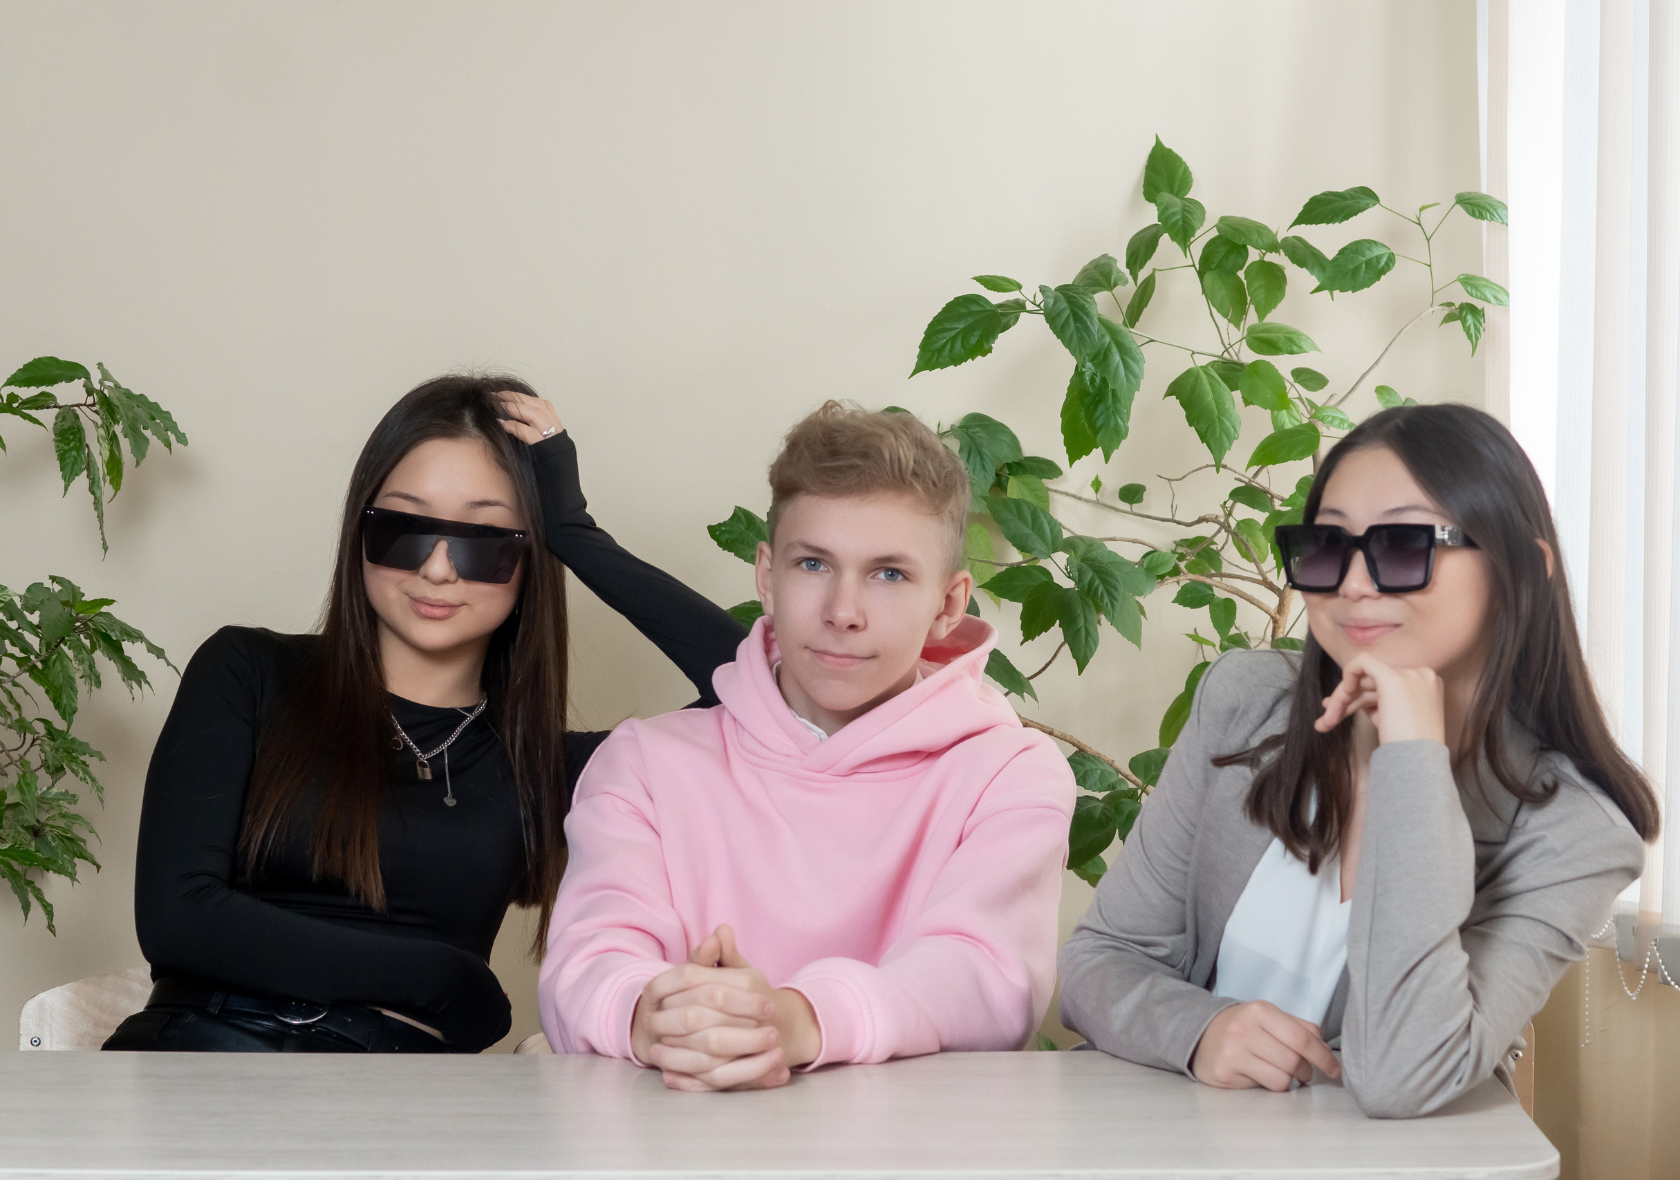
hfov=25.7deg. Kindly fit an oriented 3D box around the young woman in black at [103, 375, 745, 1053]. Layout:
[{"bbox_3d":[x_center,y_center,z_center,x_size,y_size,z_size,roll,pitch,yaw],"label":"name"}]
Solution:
[{"bbox_3d":[-0.355,0.475,3.100,0.580,1.310,0.680,0,4,-7],"label":"young woman in black"}]

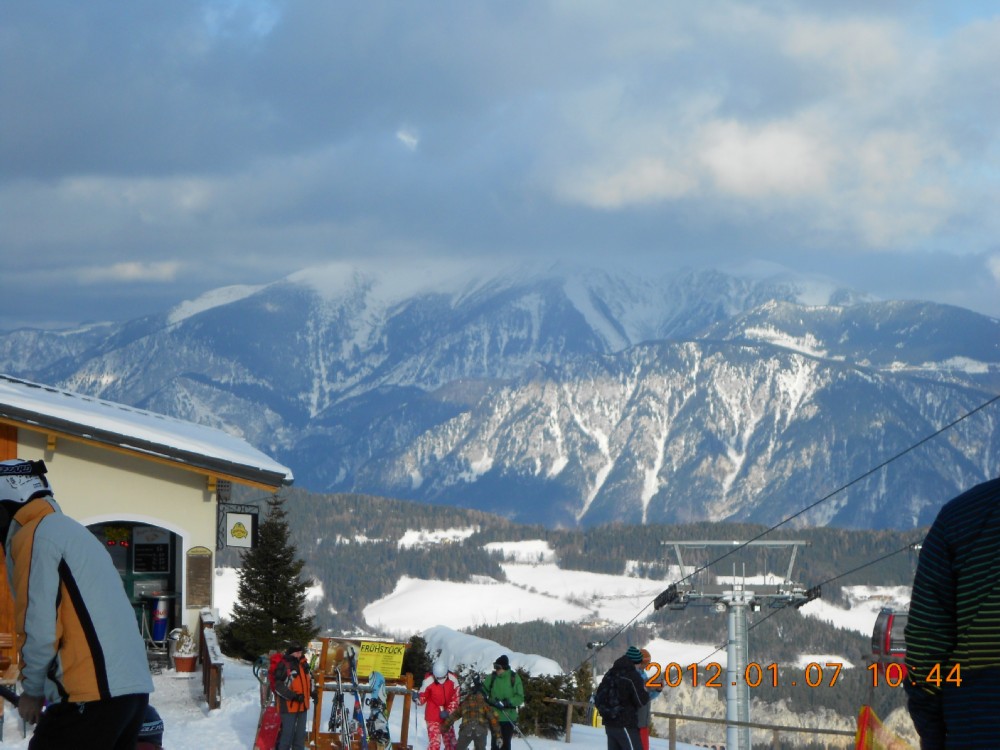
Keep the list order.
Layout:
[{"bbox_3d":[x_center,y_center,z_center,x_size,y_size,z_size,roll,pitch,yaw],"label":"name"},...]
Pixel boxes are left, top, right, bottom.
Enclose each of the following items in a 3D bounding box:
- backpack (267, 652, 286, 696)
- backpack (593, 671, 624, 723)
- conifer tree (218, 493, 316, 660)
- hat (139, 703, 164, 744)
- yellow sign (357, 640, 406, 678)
[{"bbox_3d":[-2.922,3.969,37.900,0.230,0.520,0.300,0,-1,30],"label":"backpack"},{"bbox_3d":[1.288,3.788,33.800,0.230,0.550,0.330,13,-6,-43],"label":"backpack"},{"bbox_3d":[-3.909,3.451,48.500,1.660,2.880,1.660,0,-1,0],"label":"conifer tree"},{"bbox_3d":[-1.695,1.650,13.500,0.220,0.190,0.230,0,-1,18],"label":"hat"},{"bbox_3d":[-1.559,3.747,37.600,0.600,0.430,0.020,7,-1,9],"label":"yellow sign"}]

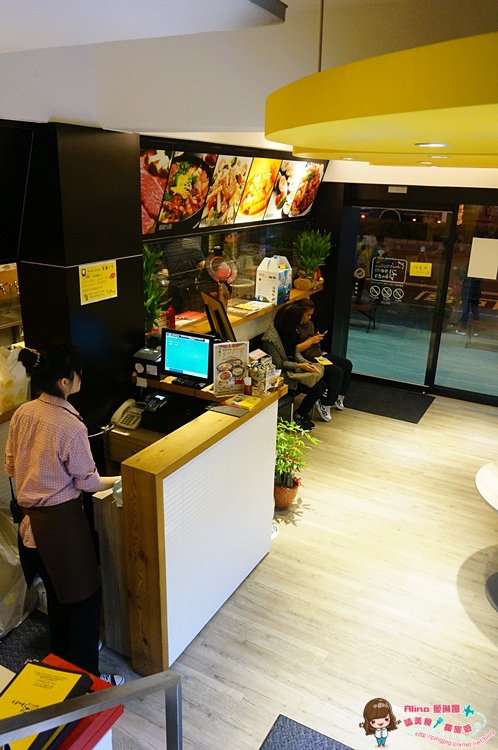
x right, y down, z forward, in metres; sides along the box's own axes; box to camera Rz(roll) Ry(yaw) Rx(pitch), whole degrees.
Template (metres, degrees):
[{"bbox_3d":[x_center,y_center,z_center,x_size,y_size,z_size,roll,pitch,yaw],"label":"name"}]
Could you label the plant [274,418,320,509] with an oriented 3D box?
[{"bbox_3d":[0.297,0.627,4.081,0.380,0.660,0.380,1,19,0],"label":"plant"}]

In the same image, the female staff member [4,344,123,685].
[{"bbox_3d":[-0.784,0.621,2.562,0.480,1.580,0.470,-9,21,-27],"label":"female staff member"}]

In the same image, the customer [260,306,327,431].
[{"bbox_3d":[0.438,-0.078,5.604,0.650,1.170,0.470,3,19,4],"label":"customer"}]

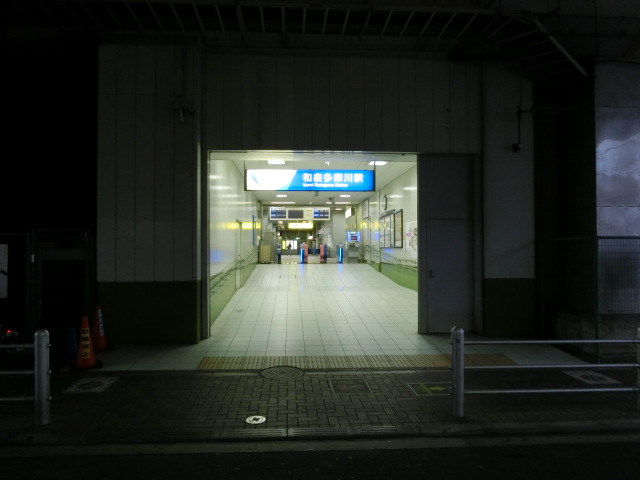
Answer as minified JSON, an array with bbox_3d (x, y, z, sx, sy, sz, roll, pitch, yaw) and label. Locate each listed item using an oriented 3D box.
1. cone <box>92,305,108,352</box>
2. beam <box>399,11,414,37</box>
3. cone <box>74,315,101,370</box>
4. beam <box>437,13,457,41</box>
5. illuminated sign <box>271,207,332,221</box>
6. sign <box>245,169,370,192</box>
[{"bbox_3d":[-3.433,1.371,7.218,0.360,0.700,0.360,0,-1,-4],"label":"cone"},{"bbox_3d":[1.399,-3.465,7.435,0.050,0.050,0.826,0,-1,-4],"label":"beam"},{"bbox_3d":[-3.280,1.413,6.507,0.360,0.700,0.360,0,-1,-4],"label":"cone"},{"bbox_3d":[2.056,-3.464,7.479,0.050,0.050,0.826,0,-1,-4],"label":"beam"},{"bbox_3d":[-0.995,-1.313,23.365,3.068,0.644,0.280,0,-1,-4],"label":"illuminated sign"},{"bbox_3d":[-0.210,-1.277,10.053,2.823,0.479,0.220,0,-1,-4],"label":"sign"}]

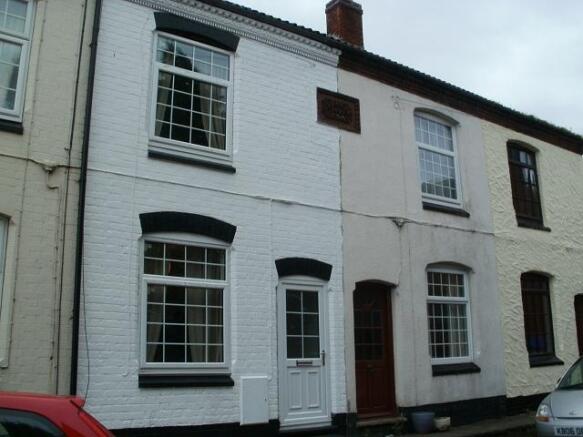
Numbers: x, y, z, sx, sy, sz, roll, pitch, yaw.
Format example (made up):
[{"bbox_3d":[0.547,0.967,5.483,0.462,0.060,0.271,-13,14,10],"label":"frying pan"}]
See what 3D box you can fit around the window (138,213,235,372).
[{"bbox_3d":[-1.270,0.891,7.348,1.305,1.938,0.120,8,-14,-34],"label":"window"}]

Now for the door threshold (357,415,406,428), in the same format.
[{"bbox_3d":[1.233,2.896,8.711,0.988,0.117,0.240,8,-14,-34],"label":"door threshold"}]

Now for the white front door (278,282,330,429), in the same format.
[{"bbox_3d":[0.158,1.793,8.208,0.880,1.992,0.080,8,-14,-34],"label":"white front door"}]

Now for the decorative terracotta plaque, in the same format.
[{"bbox_3d":[0.716,-1.632,9.260,0.843,0.575,0.050,8,-14,-34],"label":"decorative terracotta plaque"}]

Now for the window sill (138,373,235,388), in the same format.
[{"bbox_3d":[-1.232,1.908,7.103,1.204,0.139,0.140,8,-14,-34],"label":"window sill"}]

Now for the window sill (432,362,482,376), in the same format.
[{"bbox_3d":[2.605,2.425,9.730,1.160,0.167,0.140,8,-14,-34],"label":"window sill"}]

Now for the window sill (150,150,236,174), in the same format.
[{"bbox_3d":[-1.259,-0.695,7.651,1.204,0.132,0.140,8,-14,-34],"label":"window sill"}]

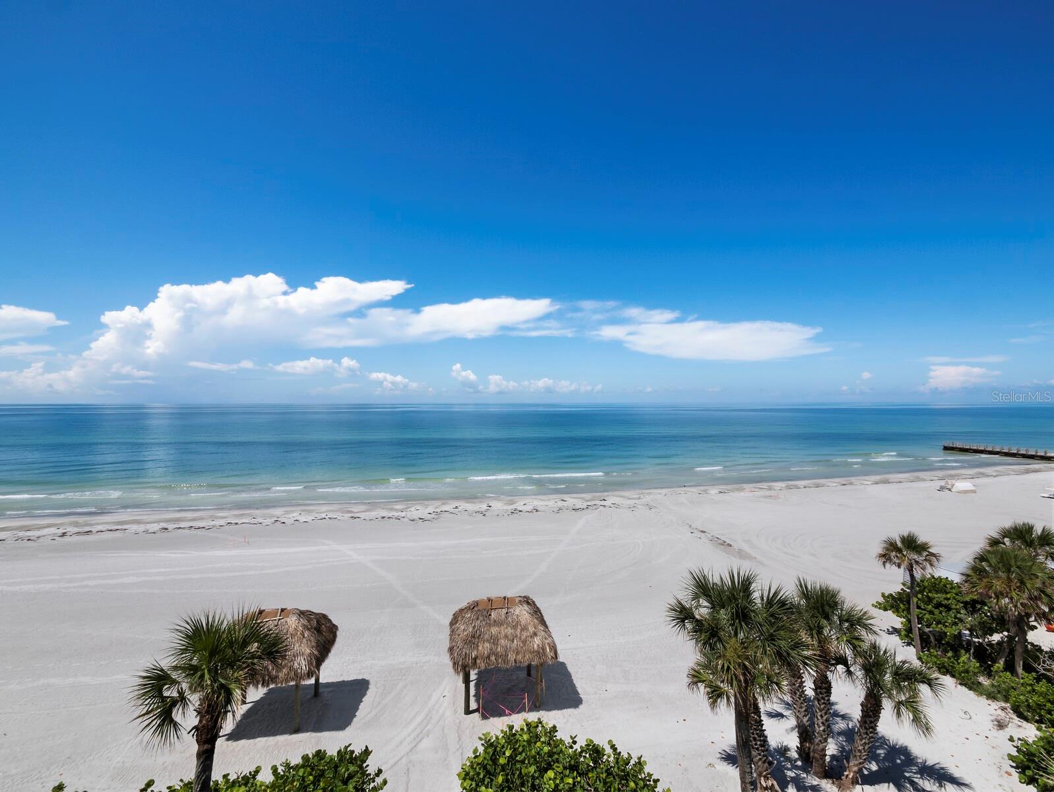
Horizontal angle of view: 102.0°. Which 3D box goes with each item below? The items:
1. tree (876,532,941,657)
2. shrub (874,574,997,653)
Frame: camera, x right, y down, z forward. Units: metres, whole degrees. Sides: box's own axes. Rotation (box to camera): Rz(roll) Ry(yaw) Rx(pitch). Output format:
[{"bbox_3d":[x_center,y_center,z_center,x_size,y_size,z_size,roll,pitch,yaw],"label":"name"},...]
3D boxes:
[{"bbox_3d":[17.345,9.078,19.172,2.300,5.550,2.300,0,-1,0],"label":"tree"},{"bbox_3d":[20.061,10.306,20.694,4.800,3.350,4.300,0,-1,0],"label":"shrub"}]

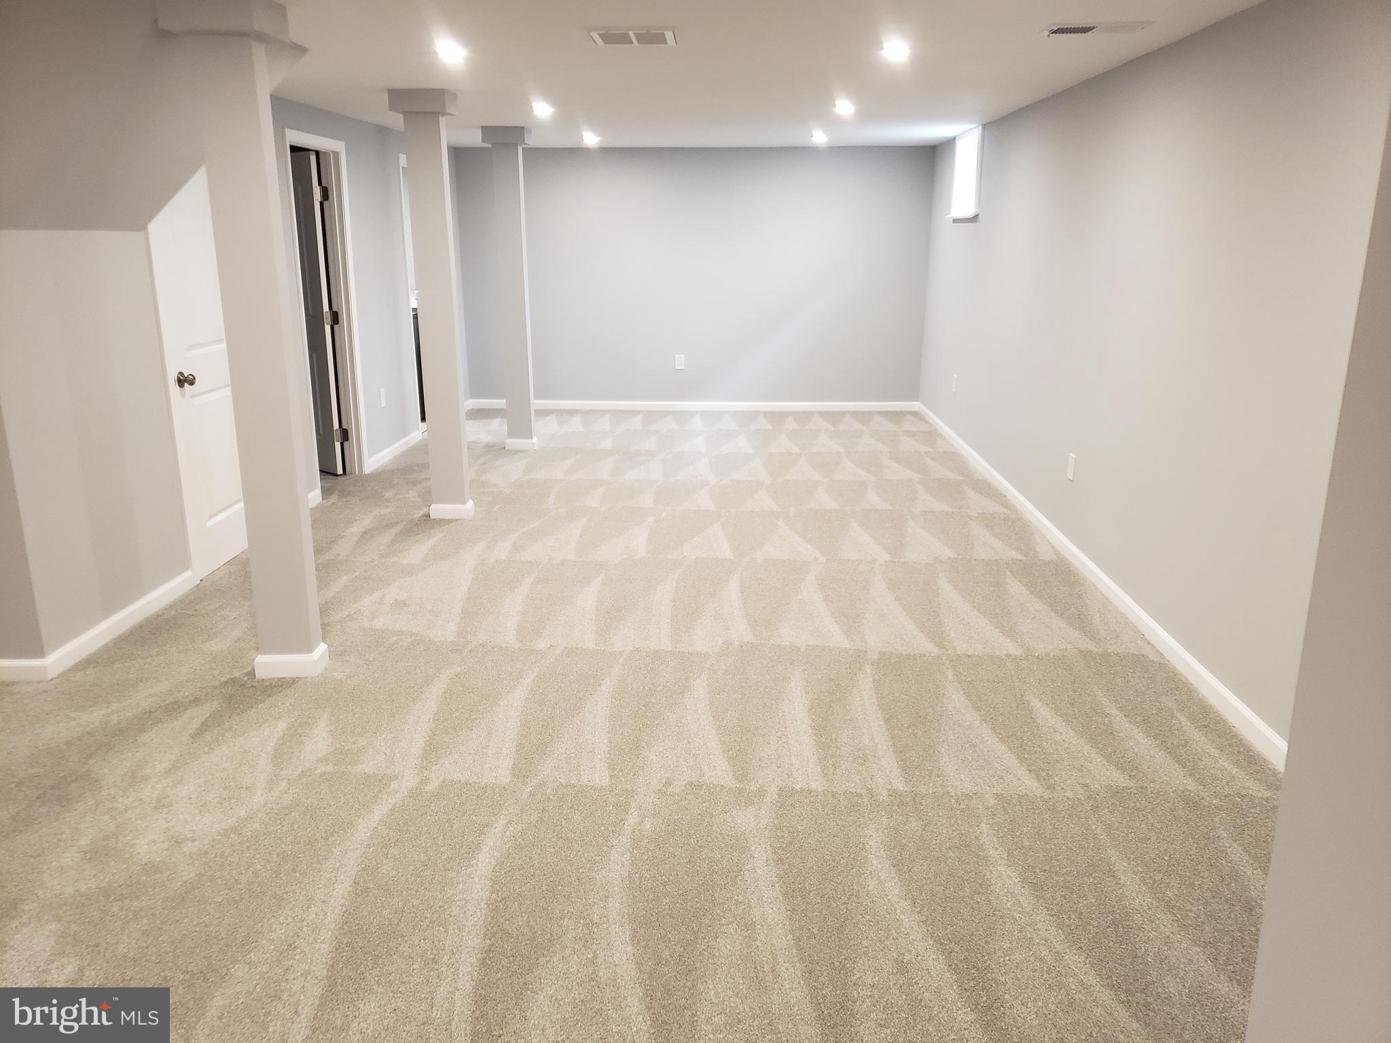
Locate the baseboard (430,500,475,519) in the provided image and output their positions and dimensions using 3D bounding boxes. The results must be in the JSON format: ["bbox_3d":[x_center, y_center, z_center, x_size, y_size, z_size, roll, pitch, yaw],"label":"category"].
[{"bbox_3d":[-1.387,-0.077,5.976,0.220,0.093,0.130,1,15,2],"label":"baseboard"}]

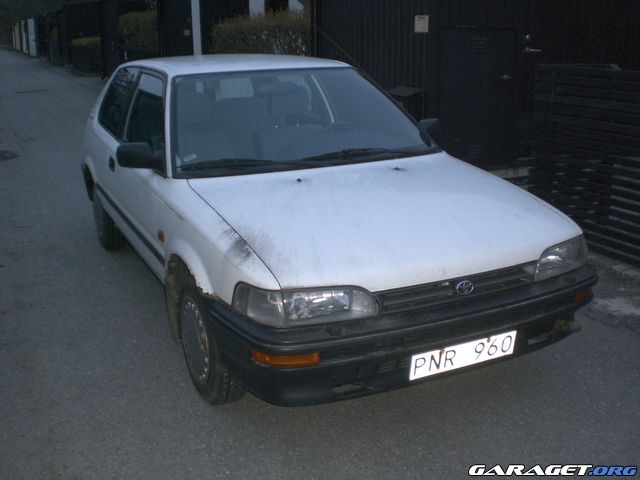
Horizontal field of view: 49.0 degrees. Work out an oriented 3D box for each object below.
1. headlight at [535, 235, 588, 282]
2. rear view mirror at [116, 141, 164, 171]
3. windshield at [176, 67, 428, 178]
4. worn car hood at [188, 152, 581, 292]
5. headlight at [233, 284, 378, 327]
[{"bbox_3d":[0.973,0.039,2.888,0.450,0.135,0.220,-12,21,-32],"label":"headlight"},{"bbox_3d":[-0.832,-0.390,3.245,0.205,0.122,0.110,-9,19,-25],"label":"rear view mirror"},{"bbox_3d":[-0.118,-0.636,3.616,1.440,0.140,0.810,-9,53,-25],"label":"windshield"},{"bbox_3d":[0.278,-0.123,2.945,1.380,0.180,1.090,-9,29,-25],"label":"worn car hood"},{"bbox_3d":[-0.057,0.202,2.403,0.450,0.135,0.220,-6,18,-17],"label":"headlight"}]

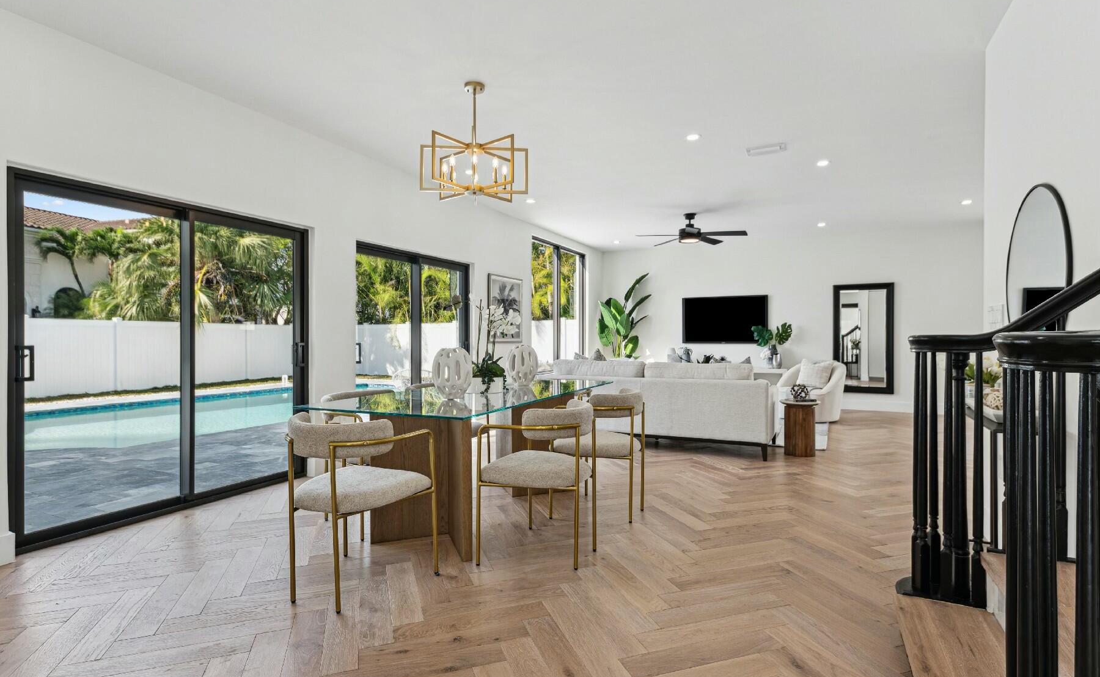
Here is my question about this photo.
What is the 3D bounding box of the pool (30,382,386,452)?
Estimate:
[{"bbox_3d":[-5.954,1.895,10.978,5.200,1.100,9.400,0,0,26],"label":"pool"}]

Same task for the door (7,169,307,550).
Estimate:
[{"bbox_3d":[-2.469,0.125,3.731,0.140,2.052,1.904,0,0,26],"label":"door"}]

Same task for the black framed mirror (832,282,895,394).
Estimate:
[{"bbox_3d":[4.893,0.001,8.595,0.830,1.710,0.050,0,0,26],"label":"black framed mirror"}]

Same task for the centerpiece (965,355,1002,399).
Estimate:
[{"bbox_3d":[2.268,0.204,2.875,0.178,0.238,0.218,0,0,26],"label":"centerpiece"}]

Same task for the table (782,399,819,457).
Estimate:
[{"bbox_3d":[2.489,0.898,5.465,0.367,0.523,0.367,0,0,26],"label":"table"}]

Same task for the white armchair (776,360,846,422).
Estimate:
[{"bbox_3d":[3.671,0.722,7.702,0.810,0.810,0.820,0,0,-26],"label":"white armchair"}]

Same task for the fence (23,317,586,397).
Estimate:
[{"bbox_3d":[-5.519,0.434,13.660,10.600,1.870,10.200,0,0,26],"label":"fence"}]

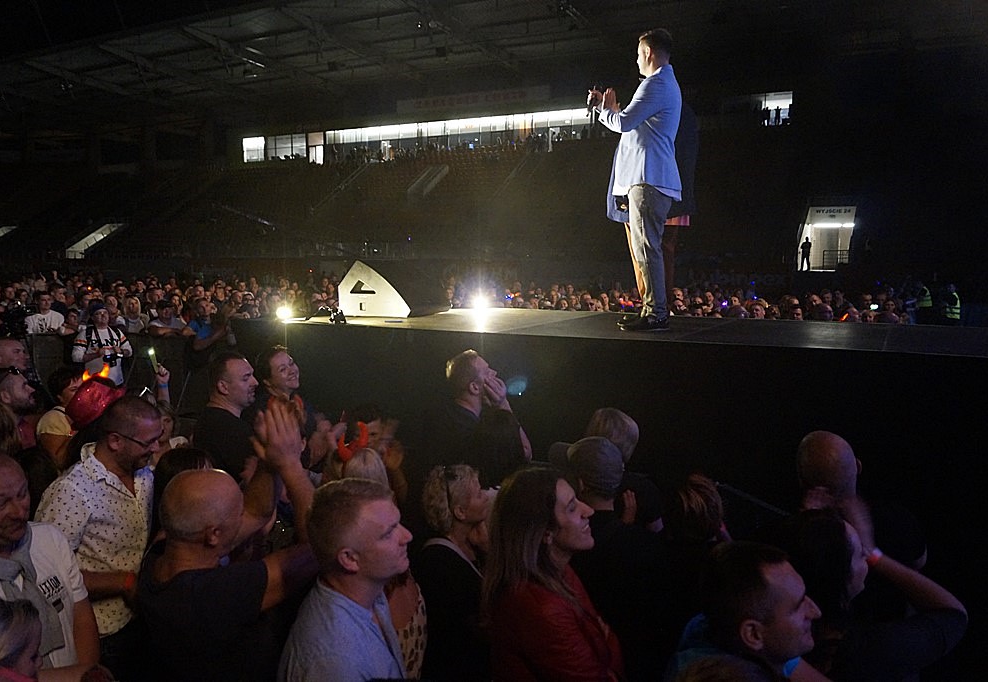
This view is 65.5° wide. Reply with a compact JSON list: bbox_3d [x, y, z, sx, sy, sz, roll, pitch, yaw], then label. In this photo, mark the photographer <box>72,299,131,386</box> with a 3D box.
[{"bbox_3d":[-3.867,0.503,7.661,0.620,1.770,0.480,-3,8,-30],"label":"photographer"}]

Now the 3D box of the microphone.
[{"bbox_3d":[0.613,-1.467,4.704,0.050,0.240,0.050,17,-25,8],"label":"microphone"}]

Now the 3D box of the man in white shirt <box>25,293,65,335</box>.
[{"bbox_3d":[-5.138,0.328,8.869,0.550,1.760,0.380,-4,8,-31],"label":"man in white shirt"}]

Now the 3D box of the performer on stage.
[{"bbox_3d":[0.879,-0.955,4.637,0.540,1.760,0.470,4,8,28],"label":"performer on stage"}]

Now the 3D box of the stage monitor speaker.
[{"bbox_3d":[-0.730,-0.406,5.736,0.530,0.390,0.760,2,7,15],"label":"stage monitor speaker"}]

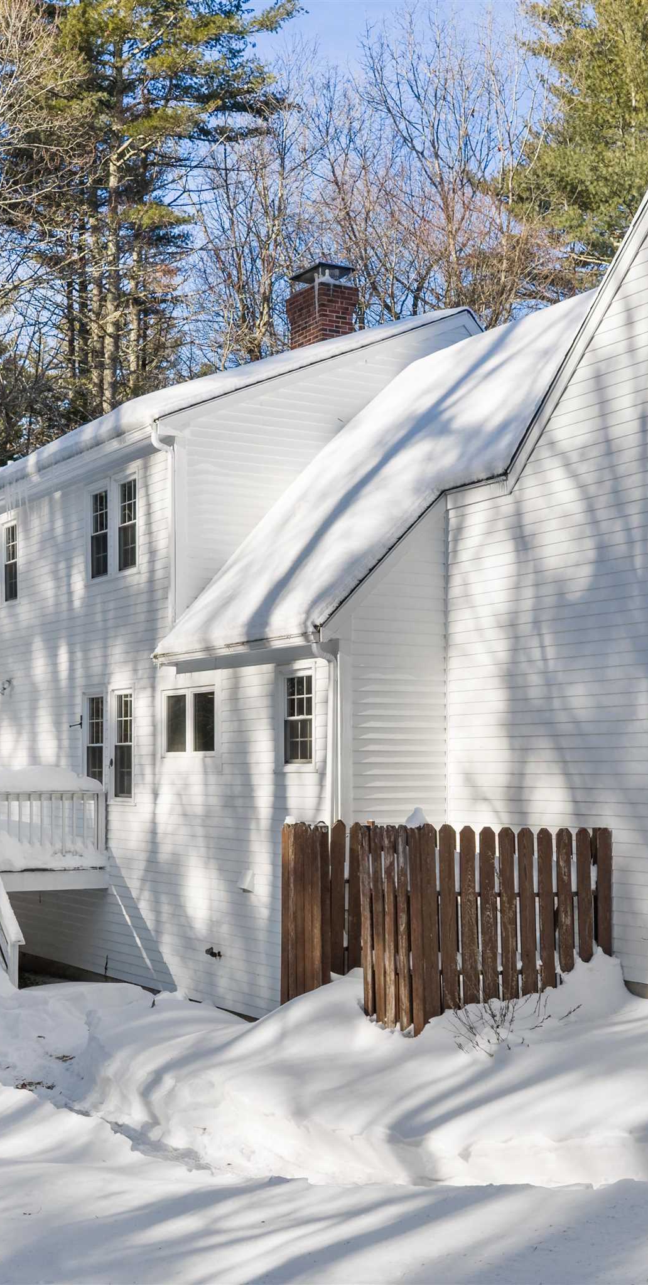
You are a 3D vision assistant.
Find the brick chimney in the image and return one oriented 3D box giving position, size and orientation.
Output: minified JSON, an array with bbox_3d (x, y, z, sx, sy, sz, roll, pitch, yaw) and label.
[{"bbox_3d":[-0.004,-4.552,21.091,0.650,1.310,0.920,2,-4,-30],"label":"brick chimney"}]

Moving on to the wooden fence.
[{"bbox_3d":[0.980,2.550,13.716,1.980,1.770,2.600,2,-4,-30],"label":"wooden fence"}]

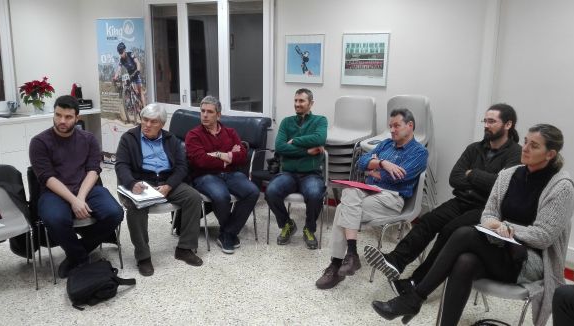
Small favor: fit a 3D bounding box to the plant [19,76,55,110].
[{"bbox_3d":[-3.005,-0.837,5.000,0.400,0.410,0.400,7,13,24],"label":"plant"}]

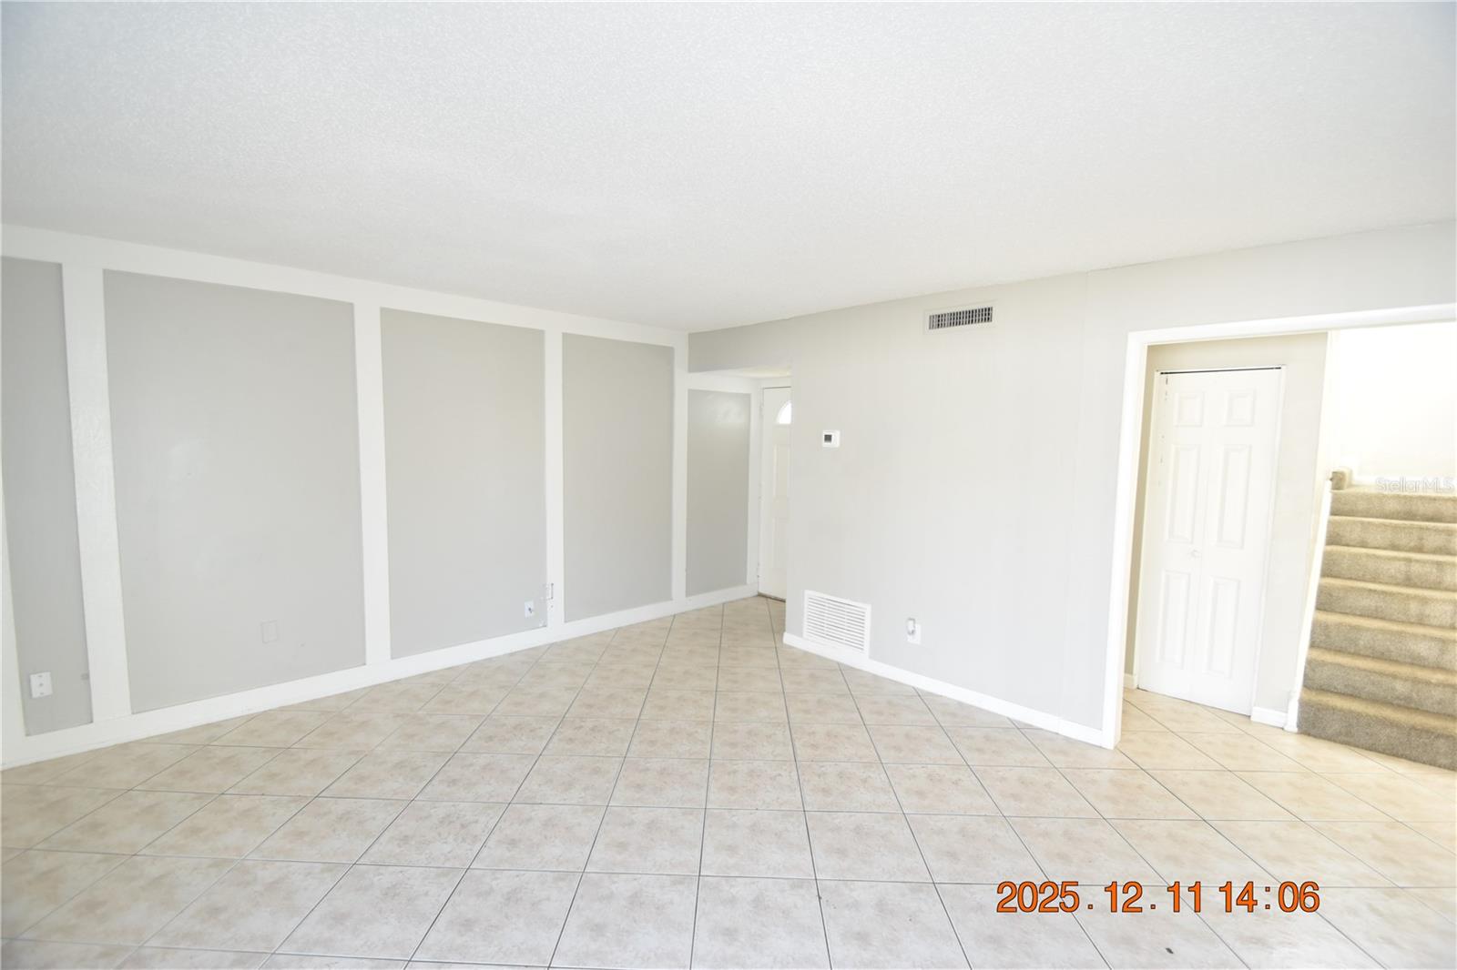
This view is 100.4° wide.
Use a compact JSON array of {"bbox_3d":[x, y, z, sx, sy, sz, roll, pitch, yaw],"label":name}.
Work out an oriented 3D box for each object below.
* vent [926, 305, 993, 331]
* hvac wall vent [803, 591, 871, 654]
[{"bbox_3d":[1.369,-0.983,3.572,0.030,0.150,0.445,-3,6,-44],"label":"vent"},{"bbox_3d":[0.771,0.980,4.303,0.030,0.360,0.570,-3,6,-44],"label":"hvac wall vent"}]

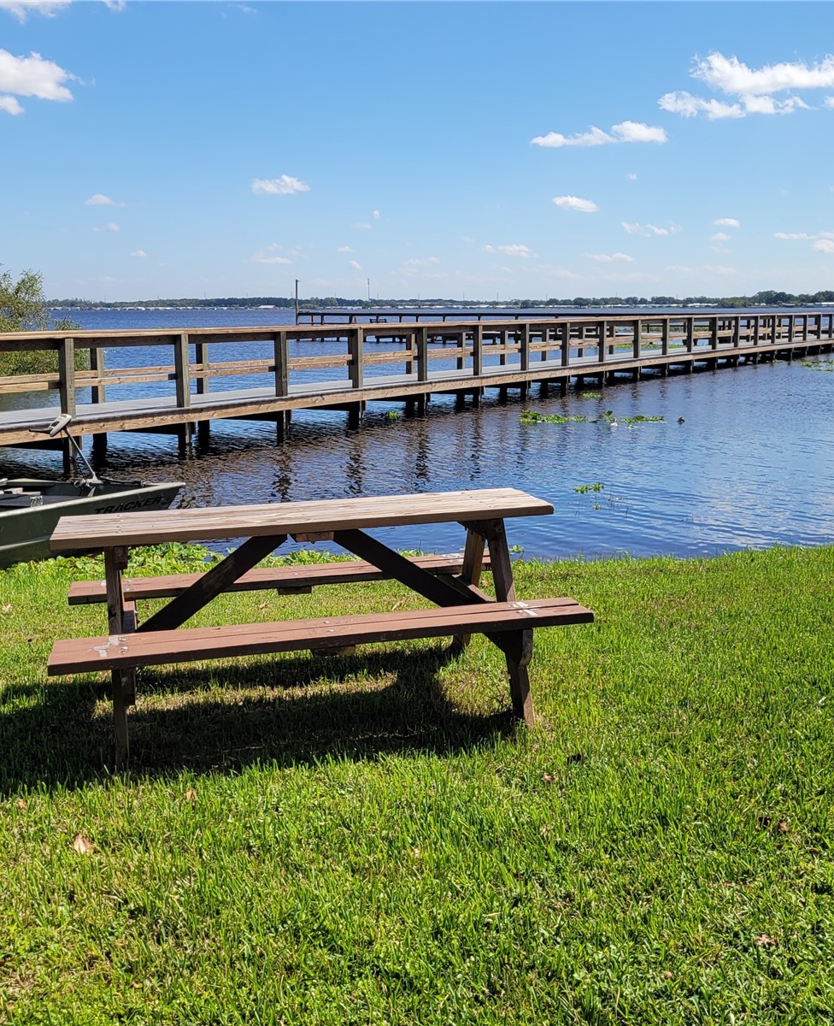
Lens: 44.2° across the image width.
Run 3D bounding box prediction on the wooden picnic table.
[{"bbox_3d":[-0.417,0.373,4.071,1.872,0.765,1.219,-4,10,-14],"label":"wooden picnic table"}]

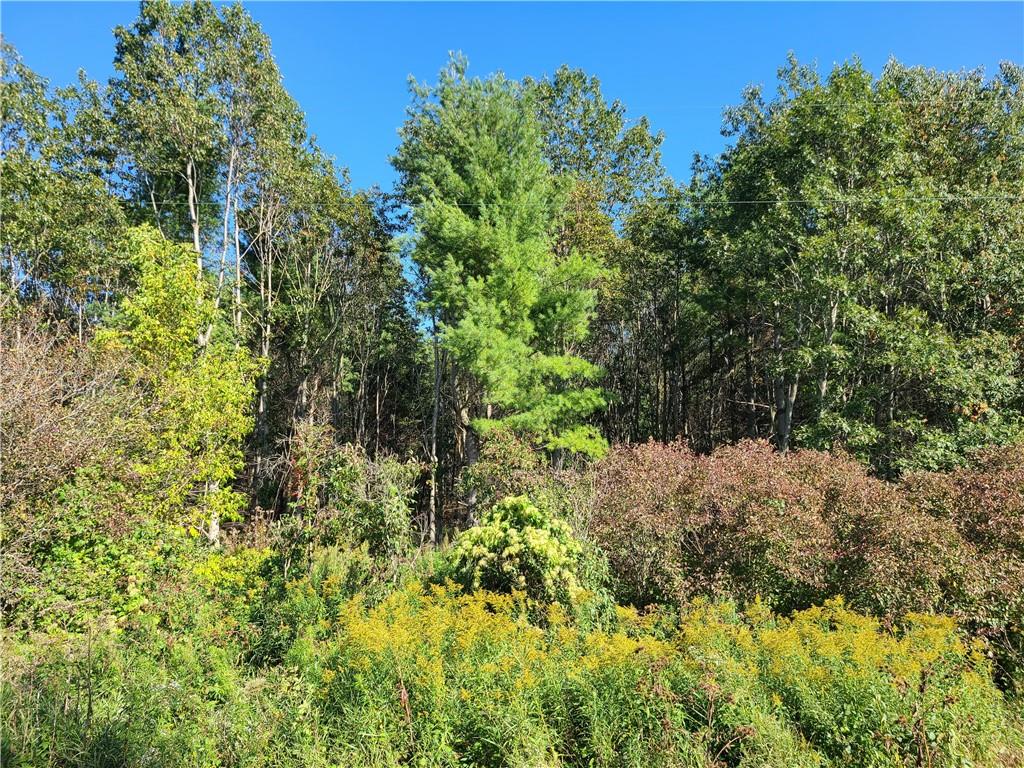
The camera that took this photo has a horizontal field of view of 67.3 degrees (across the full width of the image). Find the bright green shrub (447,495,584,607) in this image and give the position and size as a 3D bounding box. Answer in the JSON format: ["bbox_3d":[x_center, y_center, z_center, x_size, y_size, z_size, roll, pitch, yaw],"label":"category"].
[{"bbox_3d":[0.046,2.230,10.000,1.800,1.600,1.650,0,-3,0],"label":"bright green shrub"}]

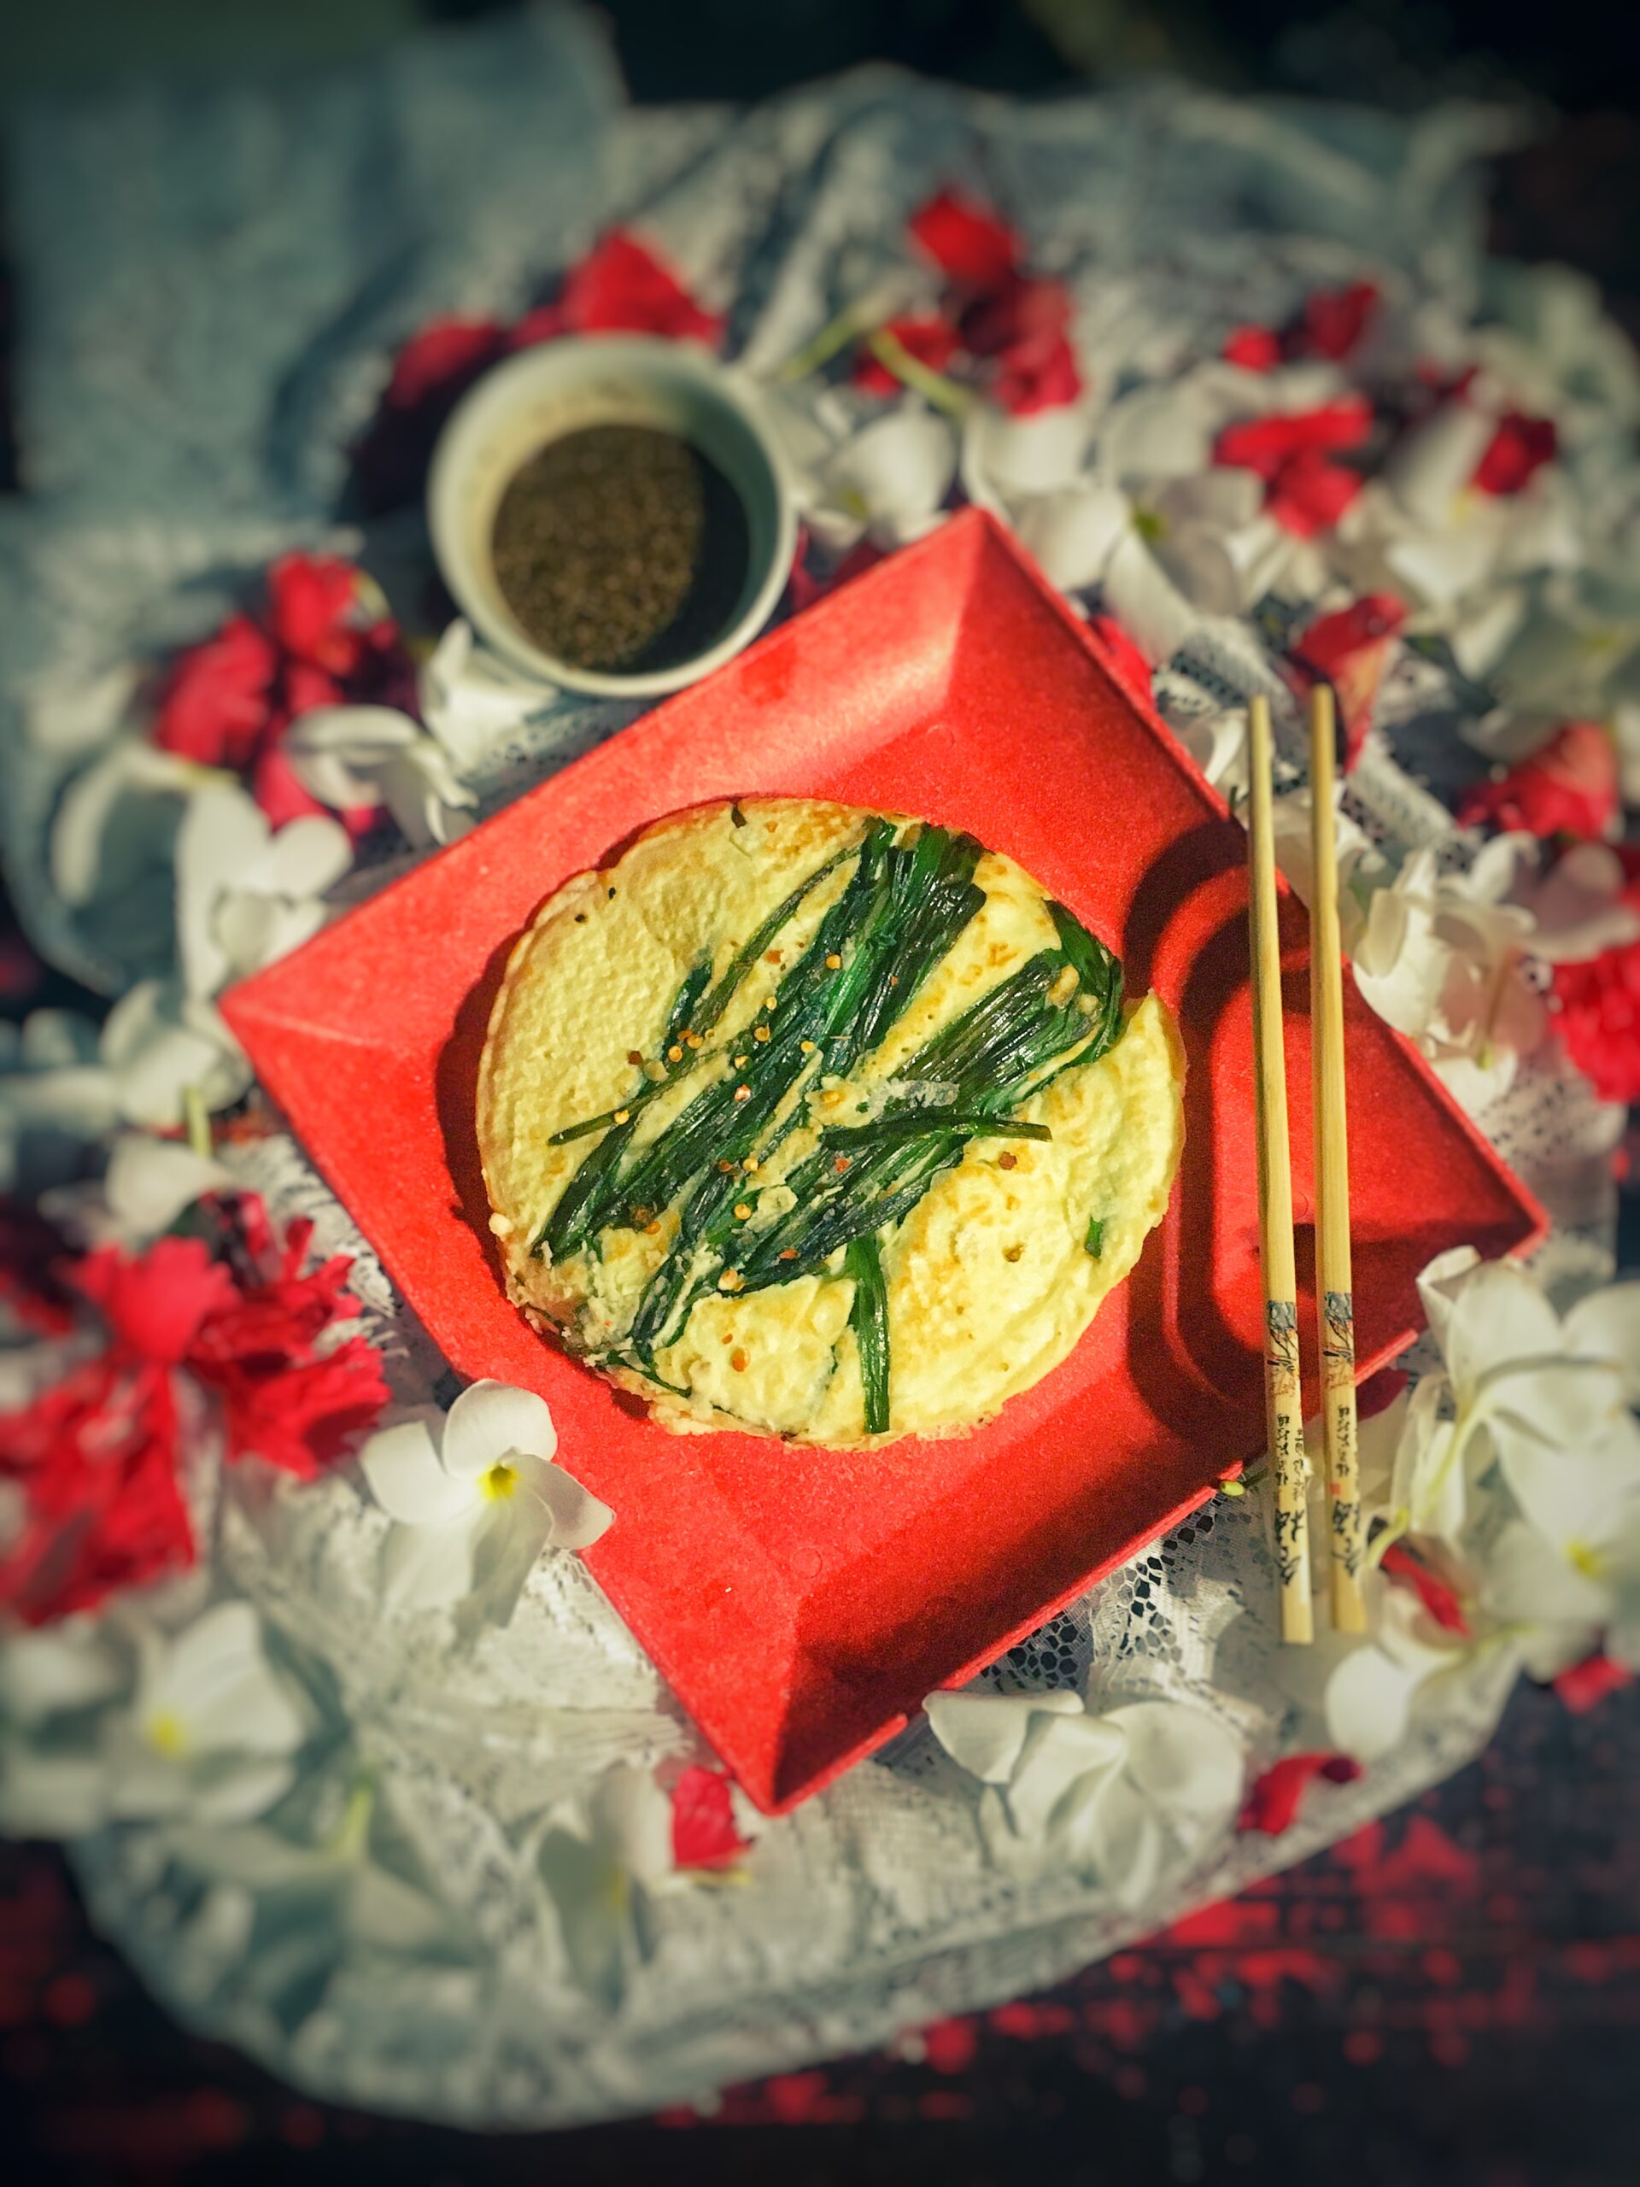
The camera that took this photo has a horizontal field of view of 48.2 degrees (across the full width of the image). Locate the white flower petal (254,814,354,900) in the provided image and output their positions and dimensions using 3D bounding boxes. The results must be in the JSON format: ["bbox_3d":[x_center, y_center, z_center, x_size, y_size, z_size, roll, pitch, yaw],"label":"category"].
[{"bbox_3d":[-0.133,-0.061,0.472,0.026,0.011,0.021,-33,81,-8],"label":"white flower petal"}]

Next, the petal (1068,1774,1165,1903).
[{"bbox_3d":[0.071,0.180,0.442,0.024,0.015,0.031,0,77,-1],"label":"petal"}]

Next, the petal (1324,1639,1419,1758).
[{"bbox_3d":[0.132,0.145,0.438,0.022,0.011,0.028,18,88,2],"label":"petal"}]

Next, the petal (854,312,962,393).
[{"bbox_3d":[0.024,-0.208,0.515,0.030,0.013,0.020,-22,80,-7],"label":"petal"}]

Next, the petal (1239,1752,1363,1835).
[{"bbox_3d":[0.115,0.168,0.438,0.032,0.012,0.016,-18,79,-6],"label":"petal"}]

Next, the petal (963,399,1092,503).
[{"bbox_3d":[0.056,-0.176,0.502,0.034,0.015,0.028,0,79,-2],"label":"petal"}]

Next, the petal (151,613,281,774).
[{"bbox_3d":[-0.159,-0.105,0.482,0.025,0.018,0.040,25,78,3],"label":"petal"}]

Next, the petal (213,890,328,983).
[{"bbox_3d":[-0.140,-0.040,0.468,0.029,0.013,0.025,0,79,-2],"label":"petal"}]

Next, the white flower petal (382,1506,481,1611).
[{"bbox_3d":[-0.093,0.112,0.440,0.019,0.016,0.026,44,80,7],"label":"white flower petal"}]

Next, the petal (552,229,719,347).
[{"bbox_3d":[-0.052,-0.226,0.518,0.045,0.020,0.041,4,78,-1],"label":"petal"}]

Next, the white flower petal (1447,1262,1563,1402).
[{"bbox_3d":[0.168,0.059,0.451,0.028,0.014,0.034,10,79,0],"label":"white flower petal"}]

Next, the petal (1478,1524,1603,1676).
[{"bbox_3d":[0.176,0.122,0.445,0.033,0.015,0.026,-27,80,-8],"label":"petal"}]

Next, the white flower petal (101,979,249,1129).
[{"bbox_3d":[-0.163,-0.010,0.464,0.038,0.015,0.035,-25,80,-7],"label":"white flower petal"}]

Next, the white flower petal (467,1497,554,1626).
[{"bbox_3d":[-0.074,0.112,0.436,0.020,0.011,0.036,4,106,-1],"label":"white flower petal"}]

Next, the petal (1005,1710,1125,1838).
[{"bbox_3d":[0.058,0.161,0.434,0.027,0.015,0.031,15,79,1],"label":"petal"}]

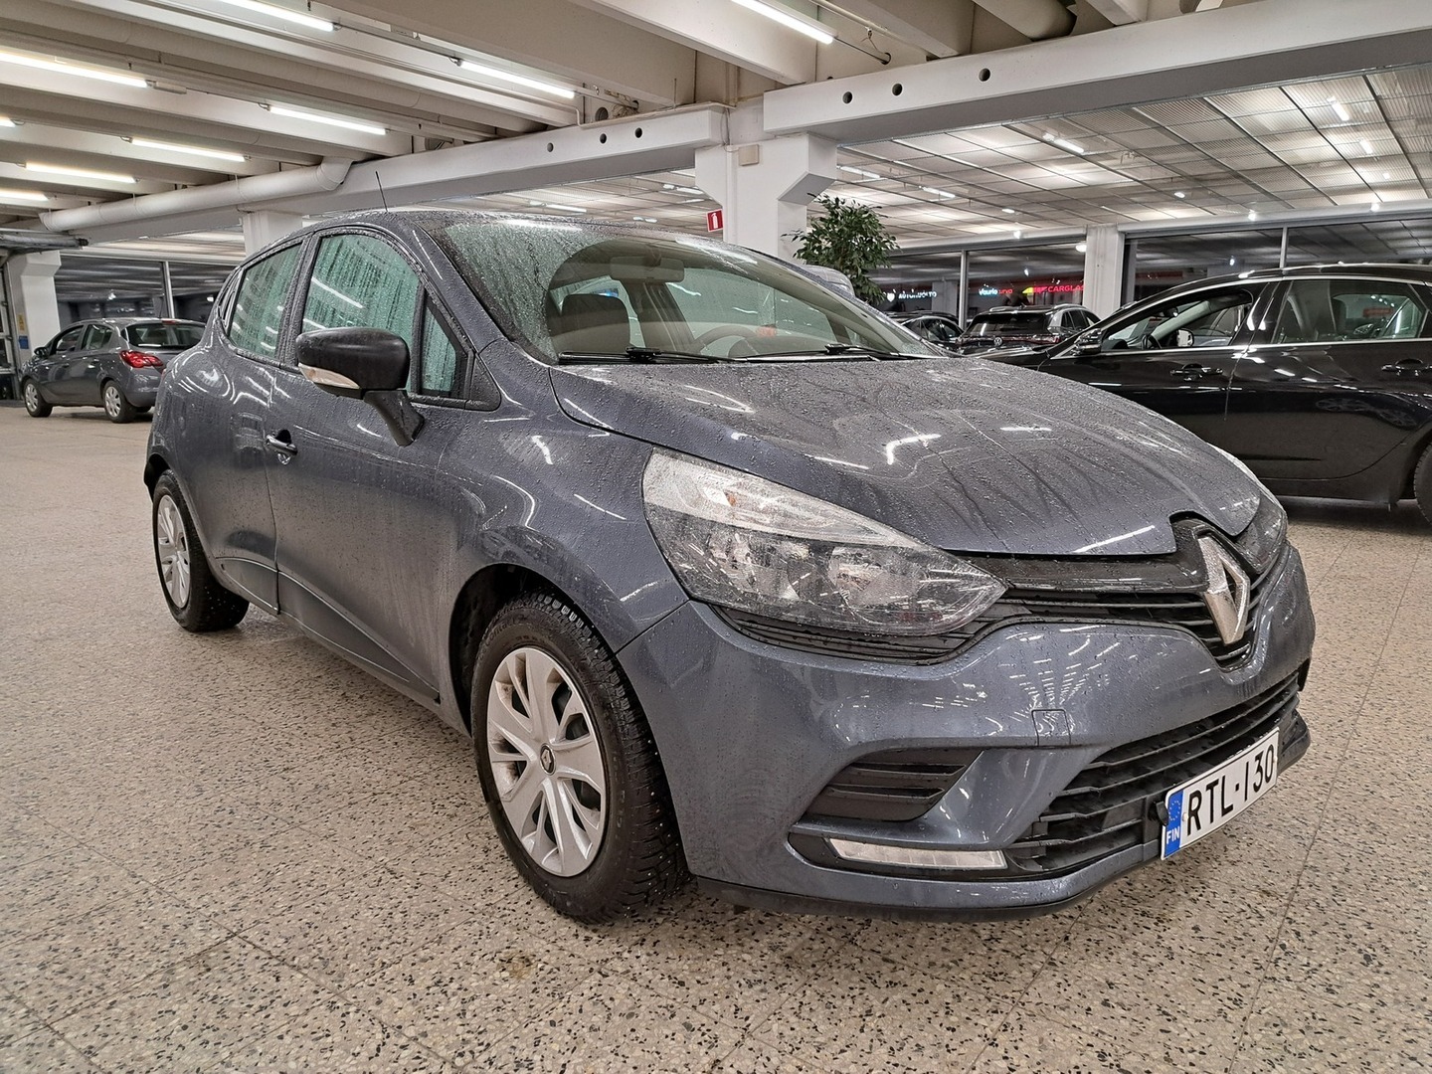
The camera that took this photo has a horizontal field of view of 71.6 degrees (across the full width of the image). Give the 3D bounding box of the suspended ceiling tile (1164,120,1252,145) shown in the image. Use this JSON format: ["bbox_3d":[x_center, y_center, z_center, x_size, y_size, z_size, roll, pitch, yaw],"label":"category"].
[{"bbox_3d":[5.162,-4.233,10.379,0.600,0.030,1.170,8,14,37],"label":"suspended ceiling tile"}]

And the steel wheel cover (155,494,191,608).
[{"bbox_3d":[-2.023,0.055,3.732,0.060,0.423,0.423,-9,14,-41],"label":"steel wheel cover"}]

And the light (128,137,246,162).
[{"bbox_3d":[-6.803,-4.985,12.806,0.090,0.090,1.500,8,14,36],"label":"light"}]

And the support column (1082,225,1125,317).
[{"bbox_3d":[7.208,-4.149,18.648,0.571,3.234,0.420,8,14,36],"label":"support column"}]

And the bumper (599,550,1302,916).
[{"bbox_3d":[0.682,0.261,1.920,1.710,0.530,0.600,-9,14,-41],"label":"bumper"}]

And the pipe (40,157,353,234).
[{"bbox_3d":[-8.171,-4.996,14.857,9.046,0.440,0.460,8,14,36],"label":"pipe"}]

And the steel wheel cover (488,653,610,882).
[{"bbox_3d":[-0.308,0.410,1.825,0.060,0.423,0.423,-9,14,-39],"label":"steel wheel cover"}]

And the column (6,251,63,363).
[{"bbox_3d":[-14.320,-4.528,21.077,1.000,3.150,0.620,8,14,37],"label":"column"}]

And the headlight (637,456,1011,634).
[{"bbox_3d":[0.143,0.009,1.553,0.370,0.280,0.470,-9,14,-40],"label":"headlight"}]

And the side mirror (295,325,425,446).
[{"bbox_3d":[-0.755,-0.318,2.122,0.210,0.255,0.235,-9,14,-40],"label":"side mirror"}]

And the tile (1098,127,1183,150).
[{"bbox_3d":[4.686,-4.301,10.747,0.600,0.030,1.170,8,14,37],"label":"tile"}]

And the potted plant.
[{"bbox_3d":[1.212,-1.958,9.391,0.988,2.410,0.969,0,11,0],"label":"potted plant"}]

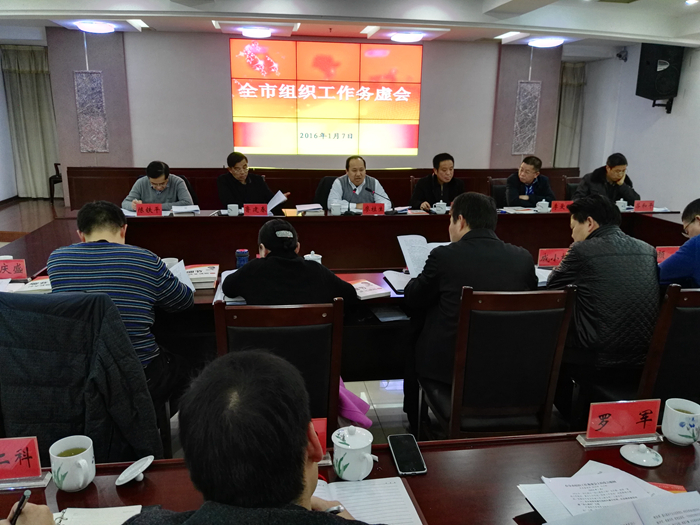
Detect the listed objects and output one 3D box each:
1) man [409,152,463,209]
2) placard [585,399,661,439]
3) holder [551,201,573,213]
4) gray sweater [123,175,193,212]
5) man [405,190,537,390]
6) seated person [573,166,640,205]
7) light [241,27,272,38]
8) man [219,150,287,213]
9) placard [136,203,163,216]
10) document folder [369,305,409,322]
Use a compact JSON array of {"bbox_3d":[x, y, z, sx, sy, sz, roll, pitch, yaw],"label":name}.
[{"bbox_3d":[0.830,-0.427,5.537,0.540,1.260,0.700,-1,15,-9],"label":"man"},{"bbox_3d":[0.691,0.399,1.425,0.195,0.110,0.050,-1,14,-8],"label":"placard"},{"bbox_3d":[1.888,-0.485,5.040,0.215,0.108,0.050,-1,13,-8],"label":"holder"},{"bbox_3d":[-1.690,-0.549,5.089,0.580,0.520,0.550,-1,14,-8],"label":"gray sweater"},{"bbox_3d":[0.510,0.327,2.558,0.560,1.270,0.740,-3,15,-16],"label":"man"},{"bbox_3d":[2.465,-0.412,5.531,0.640,1.280,0.750,-1,13,-8],"label":"seated person"},{"bbox_3d":[-1.491,-3.691,9.078,0.460,0.110,0.460,-1,13,-8],"label":"light"},{"bbox_3d":[-0.909,-0.388,5.274,0.620,1.260,0.720,-2,15,-12],"label":"man"},{"bbox_3d":[-1.673,-0.436,4.733,0.205,0.105,0.060,-1,15,-9],"label":"placard"},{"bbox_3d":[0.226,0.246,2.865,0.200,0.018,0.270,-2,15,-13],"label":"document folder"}]

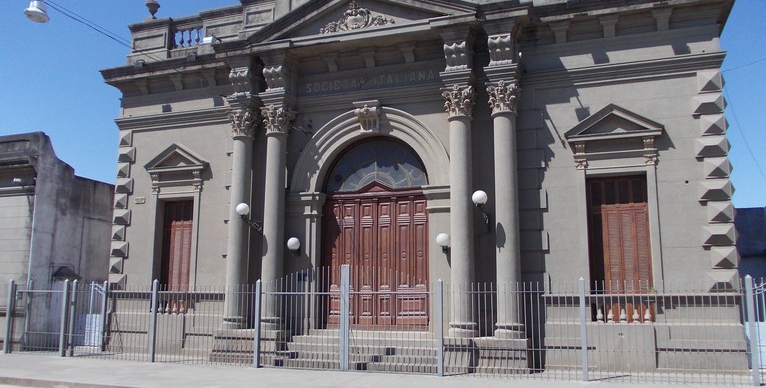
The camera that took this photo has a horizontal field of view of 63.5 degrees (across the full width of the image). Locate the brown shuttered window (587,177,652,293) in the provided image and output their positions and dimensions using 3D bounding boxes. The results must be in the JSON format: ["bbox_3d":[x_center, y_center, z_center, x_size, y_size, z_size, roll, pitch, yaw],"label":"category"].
[{"bbox_3d":[5.157,0.996,13.452,1.250,2.850,0.120,-3,-10,19],"label":"brown shuttered window"}]

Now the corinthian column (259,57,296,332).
[{"bbox_3d":[-2.923,0.006,16.800,0.720,7.146,0.720,-3,-10,19],"label":"corinthian column"}]

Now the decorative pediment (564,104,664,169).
[{"bbox_3d":[5.372,-1.344,14.438,2.187,1.485,0.387,-3,-10,19],"label":"decorative pediment"}]

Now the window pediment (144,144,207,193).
[{"bbox_3d":[-6.152,-0.734,18.436,2.187,1.485,0.387,-3,-10,19],"label":"window pediment"}]

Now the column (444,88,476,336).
[{"bbox_3d":[1.774,0.321,13.861,0.680,5.570,0.680,-3,-10,19],"label":"column"}]

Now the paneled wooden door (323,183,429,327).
[{"bbox_3d":[-0.187,1.438,15.348,2.820,3.550,0.160,-3,-10,19],"label":"paneled wooden door"}]

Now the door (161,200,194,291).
[{"bbox_3d":[-5.544,1.534,17.240,1.250,2.850,0.120,-3,-10,19],"label":"door"}]

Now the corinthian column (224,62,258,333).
[{"bbox_3d":[-3.959,0.061,17.160,0.720,7.146,0.720,-3,-10,19],"label":"corinthian column"}]

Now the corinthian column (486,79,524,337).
[{"bbox_3d":[2.711,0.284,13.528,0.680,5.570,0.680,-3,-10,19],"label":"corinthian column"}]

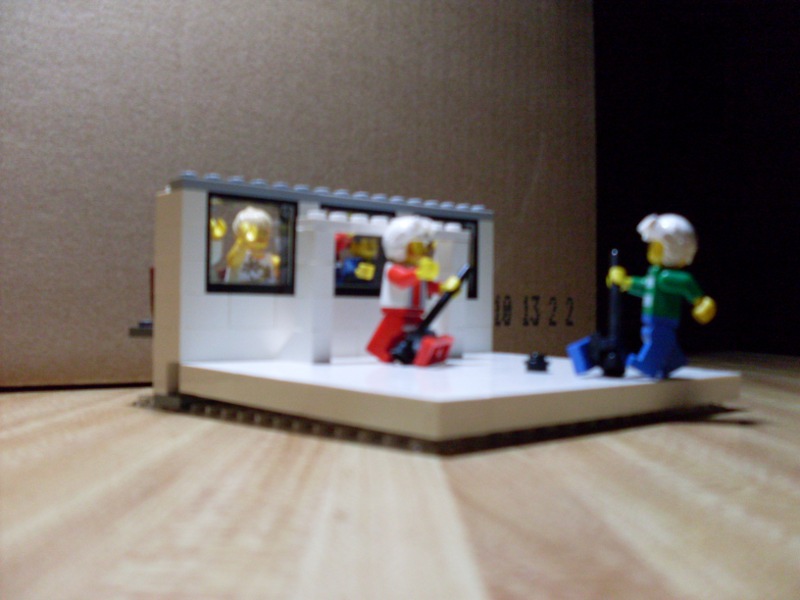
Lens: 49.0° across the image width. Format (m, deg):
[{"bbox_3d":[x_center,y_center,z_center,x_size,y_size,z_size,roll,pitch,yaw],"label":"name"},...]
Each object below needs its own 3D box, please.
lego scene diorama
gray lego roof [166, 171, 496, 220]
[{"bbox_3d":[0.011,-0.001,0.253,0.118,0.067,0.125,1,0,-41],"label":"lego scene diorama"},{"bbox_3d":[-0.016,-0.033,0.291,0.127,0.005,0.008,1,0,-41],"label":"gray lego roof"}]

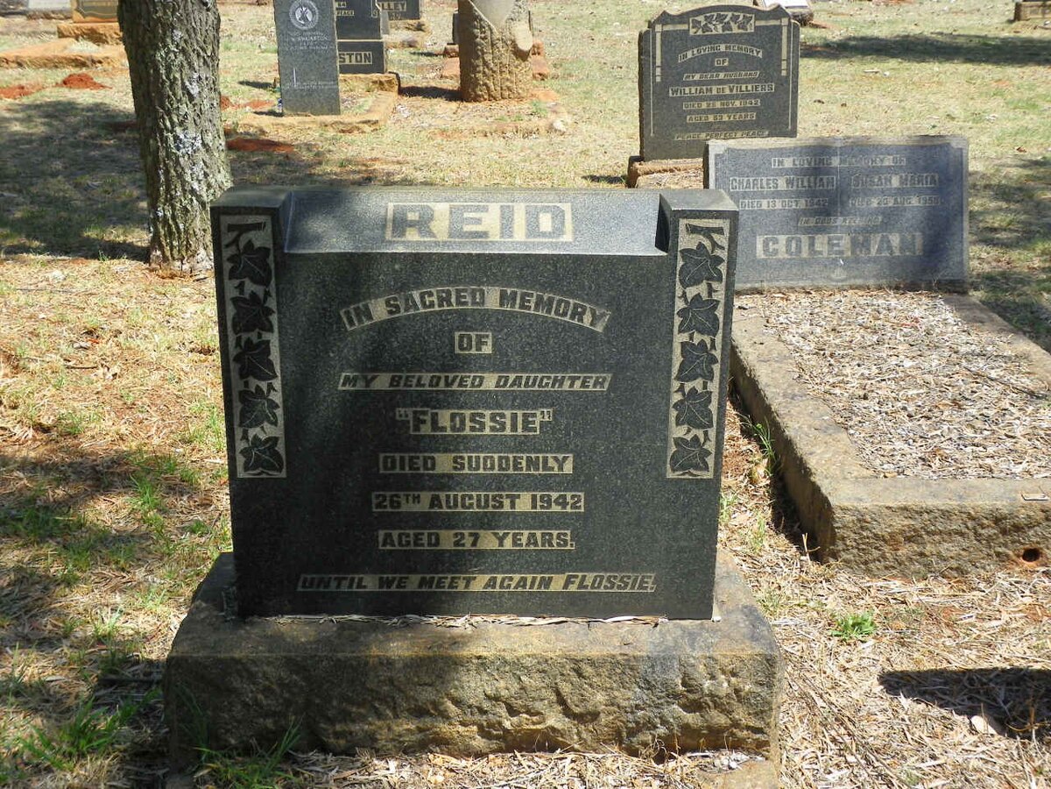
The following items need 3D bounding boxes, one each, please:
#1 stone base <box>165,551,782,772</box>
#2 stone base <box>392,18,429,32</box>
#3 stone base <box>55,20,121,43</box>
[{"bbox_3d":[-0.095,0.496,2.706,1.090,0.225,0.430,0,19,-1],"label":"stone base"},{"bbox_3d":[-1.716,-4.512,17.016,1.080,0.145,0.400,1,19,0],"label":"stone base"},{"bbox_3d":[-4.267,-3.787,14.571,1.120,0.180,0.410,2,19,4],"label":"stone base"}]

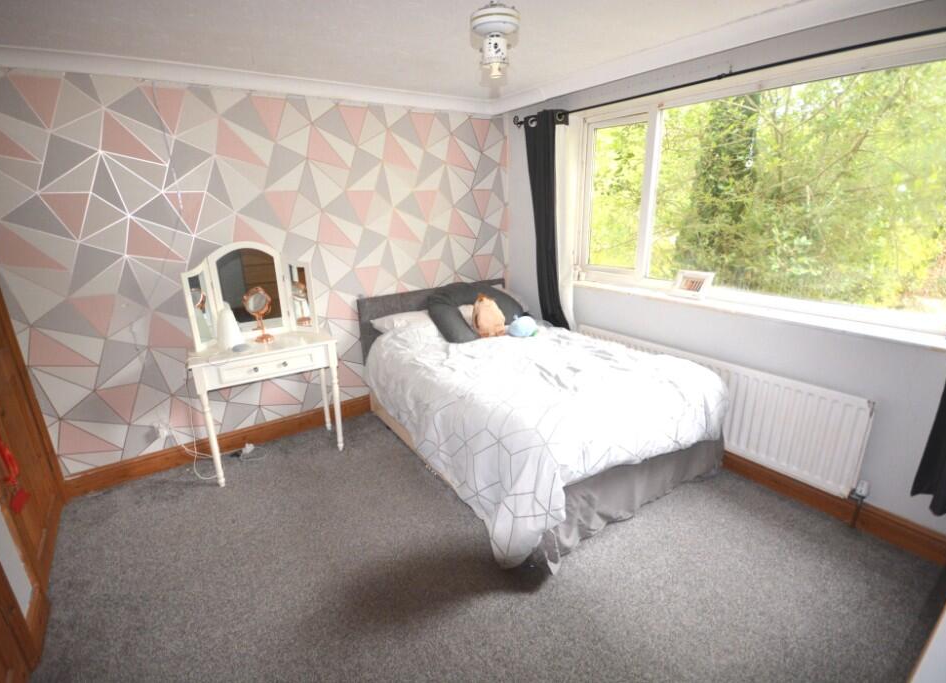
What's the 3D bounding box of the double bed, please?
[{"bbox_3d":[0.291,0.233,2.832,1.430,0.940,2.020,-13,21,-32],"label":"double bed"}]

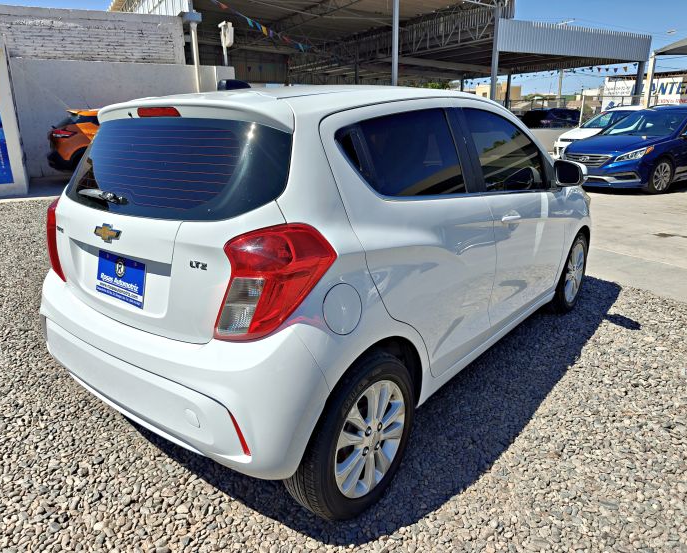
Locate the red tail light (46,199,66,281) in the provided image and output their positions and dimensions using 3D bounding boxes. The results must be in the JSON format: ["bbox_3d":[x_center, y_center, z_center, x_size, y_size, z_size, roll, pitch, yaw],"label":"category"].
[{"bbox_3d":[-1.159,-0.175,2.178,0.250,0.355,0.300,12,22,38],"label":"red tail light"}]

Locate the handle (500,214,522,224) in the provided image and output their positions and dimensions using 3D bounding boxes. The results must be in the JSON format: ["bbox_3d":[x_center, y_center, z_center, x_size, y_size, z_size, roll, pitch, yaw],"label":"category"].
[{"bbox_3d":[0.800,-0.271,2.302,0.050,0.040,0.205,12,22,38],"label":"handle"}]

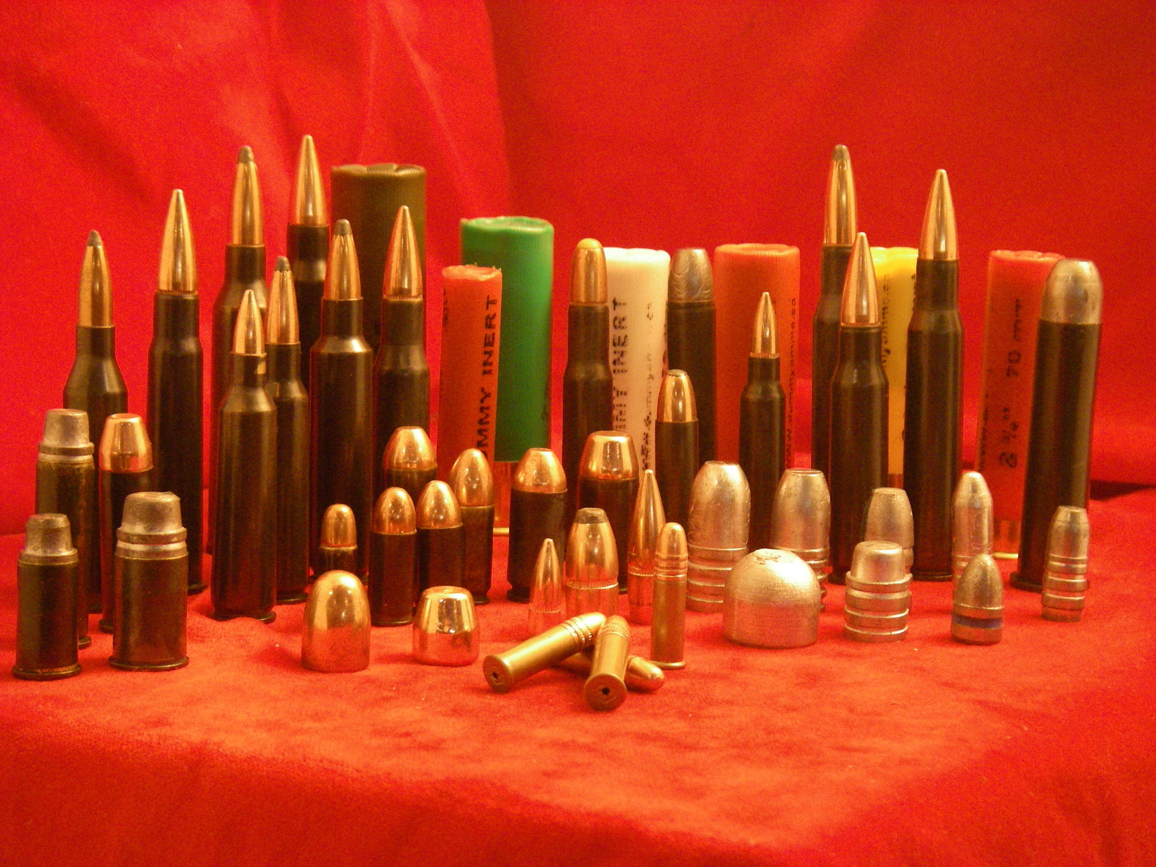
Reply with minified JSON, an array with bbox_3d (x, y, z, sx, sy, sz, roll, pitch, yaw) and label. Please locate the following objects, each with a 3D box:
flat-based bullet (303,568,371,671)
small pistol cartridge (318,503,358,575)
[{"bbox_3d":[-0.041,0.031,0.471,0.011,0.016,0.011,2,7,0],"label":"flat-based bullet"},{"bbox_3d":[-0.043,0.024,0.501,0.008,0.023,0.008,1,7,0],"label":"small pistol cartridge"}]

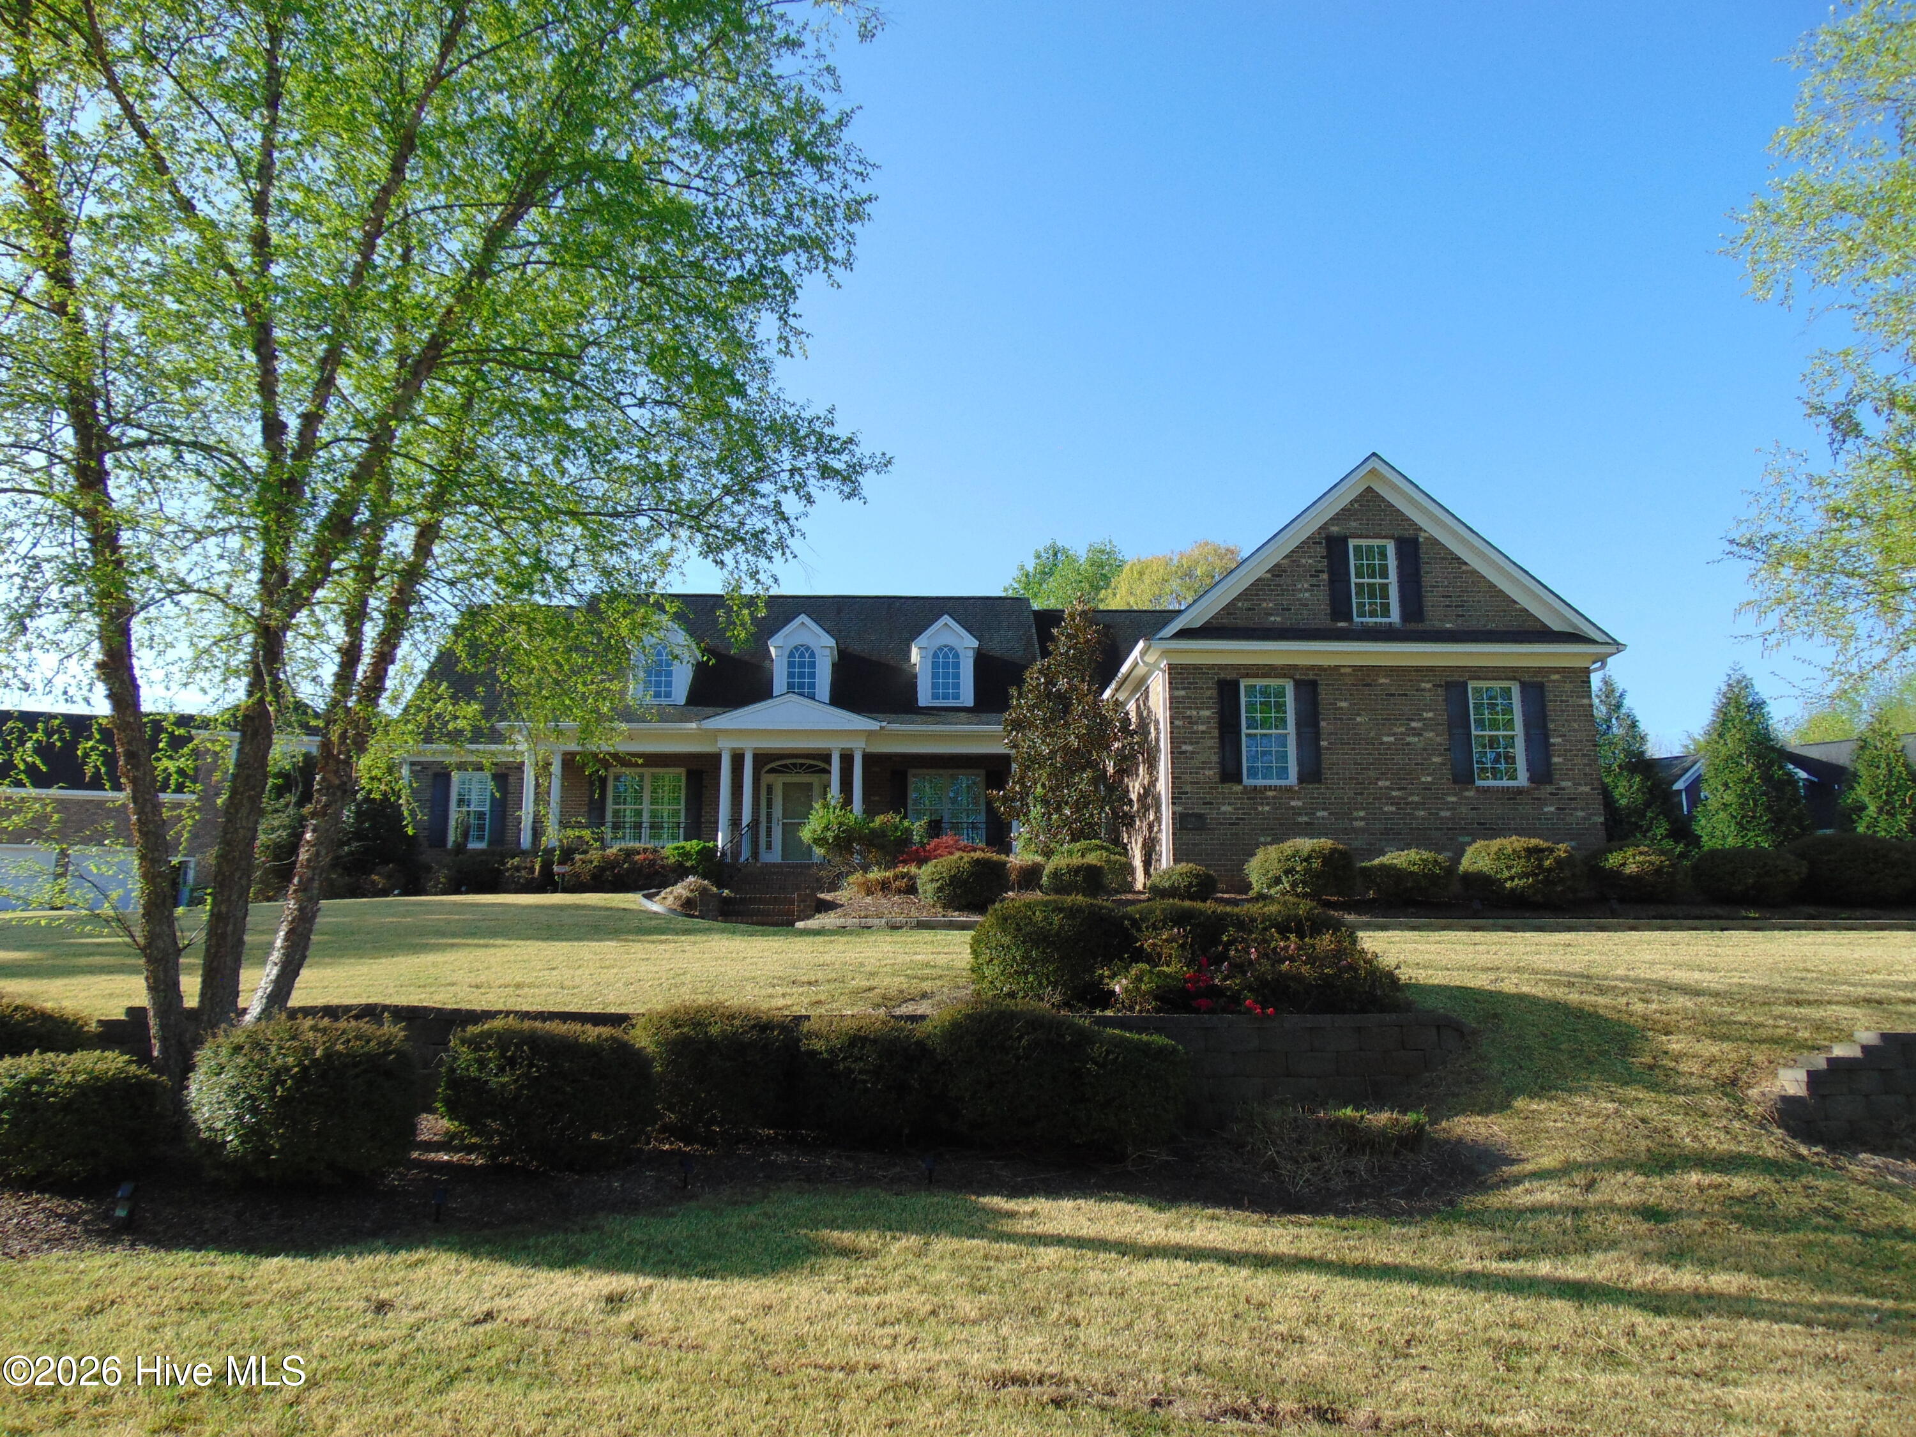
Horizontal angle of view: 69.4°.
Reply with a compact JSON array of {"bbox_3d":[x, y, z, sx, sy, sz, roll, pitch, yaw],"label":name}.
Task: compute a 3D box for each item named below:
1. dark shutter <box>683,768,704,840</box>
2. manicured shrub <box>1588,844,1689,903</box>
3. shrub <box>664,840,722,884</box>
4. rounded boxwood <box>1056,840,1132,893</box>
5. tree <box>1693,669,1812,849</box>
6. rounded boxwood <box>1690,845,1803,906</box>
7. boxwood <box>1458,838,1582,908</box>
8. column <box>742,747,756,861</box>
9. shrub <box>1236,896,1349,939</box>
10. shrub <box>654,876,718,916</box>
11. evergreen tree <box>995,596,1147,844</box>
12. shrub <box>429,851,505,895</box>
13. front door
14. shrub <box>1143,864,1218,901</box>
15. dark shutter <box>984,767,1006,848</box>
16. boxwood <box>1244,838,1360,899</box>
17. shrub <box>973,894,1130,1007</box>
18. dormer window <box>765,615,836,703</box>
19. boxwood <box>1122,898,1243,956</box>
[{"bbox_3d":[-5.992,1.987,31.523,0.420,1.683,0.060,0,-11,-3],"label":"dark shutter"},{"bbox_3d":[10.320,2.366,21.002,1.400,0.870,1.300,0,-10,-3],"label":"manicured shrub"},{"bbox_3d":[-5.231,2.829,27.256,1.102,0.848,1.047,0,-11,-2],"label":"shrub"},{"bbox_3d":[2.304,2.480,23.158,1.273,0.870,1.273,0,-11,-2],"label":"rounded boxwood"},{"bbox_3d":[15.428,1.357,26.911,2.050,4.650,2.050,0,-10,-3],"label":"tree"},{"bbox_3d":[12.017,2.409,21.079,1.520,0.900,1.420,0,-10,-3],"label":"rounded boxwood"},{"bbox_3d":[8.461,2.318,20.801,1.787,1.047,1.573,0,-11,-2],"label":"boxwood"},{"bbox_3d":[-4.316,1.776,28.500,0.250,2.390,0.250,0,-10,-3],"label":"column"},{"bbox_3d":[3.193,2.124,13.097,1.020,0.830,1.050,0,-11,-3],"label":"shrub"},{"bbox_3d":[-4.657,3.044,23.663,1.120,0.654,1.050,0,-11,-3],"label":"shrub"},{"bbox_3d":[1.981,0.391,24.286,2.450,5.250,2.400,0,-11,-3],"label":"evergreen tree"},{"bbox_3d":[-10.146,3.192,28.624,1.480,0.900,1.350,0,-10,-3],"label":"shrub"},{"bbox_3d":[-3.537,2.327,30.509,0.996,2.040,0.080,0,-11,-2],"label":"front door"},{"bbox_3d":[3.396,2.489,21.013,1.125,0.585,1.068,0,-11,-2],"label":"shrub"},{"bbox_3d":[0.831,2.001,30.694,0.410,1.736,0.050,0,-11,-2],"label":"dark shutter"},{"bbox_3d":[5.164,2.266,20.813,1.600,0.880,1.480,0,-10,-3],"label":"boxwood"},{"bbox_3d":[0.868,2.185,13.000,1.530,1.040,1.450,0,-10,-3],"label":"shrub"},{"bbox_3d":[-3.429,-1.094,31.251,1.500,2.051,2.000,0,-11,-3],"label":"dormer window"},{"bbox_3d":[2.105,2.122,12.944,1.050,0.840,1.050,0,-11,-3],"label":"boxwood"}]

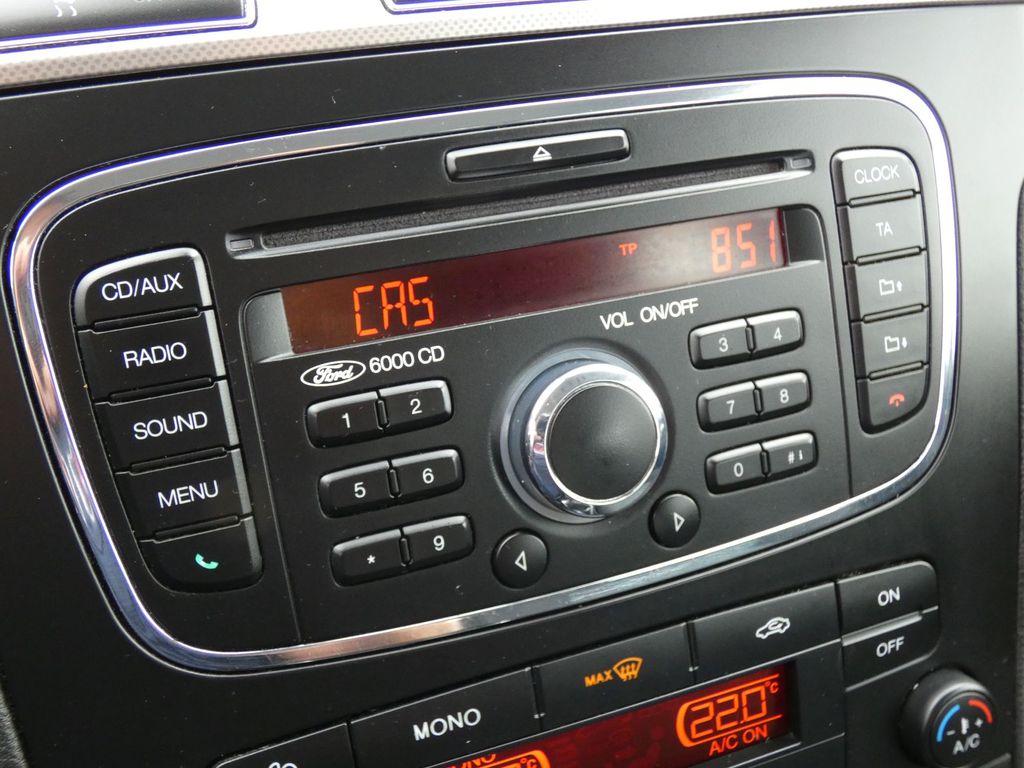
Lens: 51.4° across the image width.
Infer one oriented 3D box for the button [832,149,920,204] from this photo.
[{"bbox_3d":[0.092,-0.053,0.266,0.025,0.013,0.004,-11,9,-18],"label":"button"}]

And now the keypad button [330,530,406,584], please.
[{"bbox_3d":[-0.031,0.039,0.232,0.016,0.011,0.003,-11,9,-18],"label":"keypad button"}]

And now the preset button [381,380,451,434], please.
[{"bbox_3d":[-0.021,0.005,0.233,0.016,0.011,0.003,-11,9,-18],"label":"preset button"}]

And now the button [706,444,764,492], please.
[{"bbox_3d":[0.055,0.021,0.261,0.016,0.011,0.003,-11,9,-18],"label":"button"}]

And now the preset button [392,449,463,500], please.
[{"bbox_3d":[-0.018,0.021,0.235,0.016,0.011,0.003,-11,9,-18],"label":"preset button"}]

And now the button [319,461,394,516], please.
[{"bbox_3d":[-0.034,0.023,0.230,0.016,0.011,0.003,-11,9,-18],"label":"button"}]

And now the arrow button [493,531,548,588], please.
[{"bbox_3d":[0.002,0.040,0.244,0.014,0.014,0.003,-11,9,-18],"label":"arrow button"}]

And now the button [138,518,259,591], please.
[{"bbox_3d":[-0.064,0.037,0.221,0.023,0.013,0.004,-11,9,-18],"label":"button"}]

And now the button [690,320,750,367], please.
[{"bbox_3d":[0.050,-0.009,0.256,0.016,0.011,0.003,-11,9,-18],"label":"button"}]

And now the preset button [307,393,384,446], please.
[{"bbox_3d":[-0.036,0.008,0.228,0.016,0.011,0.003,-11,9,-18],"label":"preset button"}]

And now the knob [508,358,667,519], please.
[{"bbox_3d":[0.019,0.013,0.242,0.037,0.037,0.012,-11,9,-18],"label":"knob"}]

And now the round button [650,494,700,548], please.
[{"bbox_3d":[0.039,0.033,0.256,0.014,0.014,0.003,-11,9,-18],"label":"round button"}]

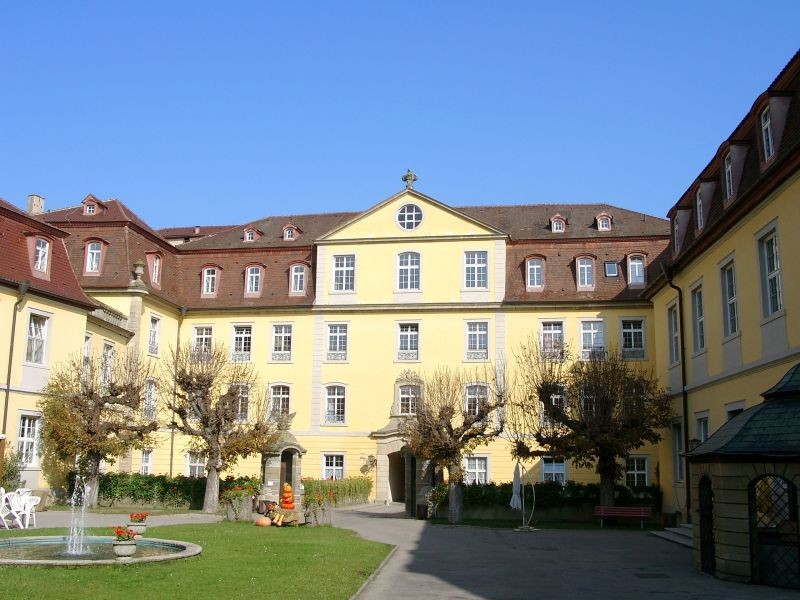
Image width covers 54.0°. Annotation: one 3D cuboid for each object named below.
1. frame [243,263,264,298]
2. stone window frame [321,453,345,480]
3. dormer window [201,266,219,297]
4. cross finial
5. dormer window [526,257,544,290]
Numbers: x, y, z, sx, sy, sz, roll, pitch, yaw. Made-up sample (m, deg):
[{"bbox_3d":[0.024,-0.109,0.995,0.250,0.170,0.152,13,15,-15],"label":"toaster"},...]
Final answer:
[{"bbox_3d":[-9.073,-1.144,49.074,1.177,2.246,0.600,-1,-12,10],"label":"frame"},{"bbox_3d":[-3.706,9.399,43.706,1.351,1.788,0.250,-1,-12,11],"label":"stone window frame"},{"bbox_3d":[-11.875,-1.085,49.658,1.116,2.192,0.750,-1,-12,10],"label":"dormer window"},{"bbox_3d":[0.667,-7.317,47.988,0.956,1.250,0.500,-1,-12,10],"label":"cross finial"},{"bbox_3d":[7.641,-1.391,44.158,1.070,2.059,0.850,-1,-12,11],"label":"dormer window"}]

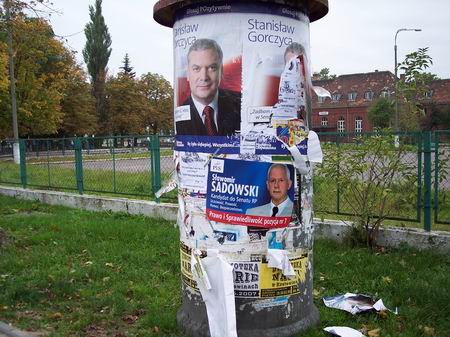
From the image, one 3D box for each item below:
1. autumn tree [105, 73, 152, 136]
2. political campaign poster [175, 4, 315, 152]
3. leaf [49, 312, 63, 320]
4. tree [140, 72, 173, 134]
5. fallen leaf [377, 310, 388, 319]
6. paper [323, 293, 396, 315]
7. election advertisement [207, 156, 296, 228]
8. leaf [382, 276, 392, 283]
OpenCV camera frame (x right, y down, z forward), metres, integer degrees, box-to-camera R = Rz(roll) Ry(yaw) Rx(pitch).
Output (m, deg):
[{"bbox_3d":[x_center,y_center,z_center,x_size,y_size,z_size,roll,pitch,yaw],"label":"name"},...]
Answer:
[{"bbox_3d":[-8.687,-5.000,45.754,4.358,7.258,4.358,-2,4,0],"label":"autumn tree"},{"bbox_3d":[0.122,-0.611,3.561,1.009,1.025,0.412,-1,4,2],"label":"political campaign poster"},{"bbox_3d":[-1.361,1.192,4.067,0.110,0.030,0.100,-2,4,0],"label":"leaf"},{"bbox_3d":[-6.290,-5.287,47.744,3.884,7.437,3.884,-2,4,0],"label":"tree"},{"bbox_3d":[1.218,1.133,3.918,0.090,0.030,0.085,-2,4,0],"label":"fallen leaf"},{"bbox_3d":[1.086,1.098,4.121,0.570,0.080,0.350,-2,4,0],"label":"paper"},{"bbox_3d":[0.181,0.169,3.453,0.597,0.453,0.088,-2,4,-3],"label":"election advertisement"},{"bbox_3d":[1.550,1.063,4.832,0.100,0.030,0.090,-2,4,0],"label":"leaf"}]

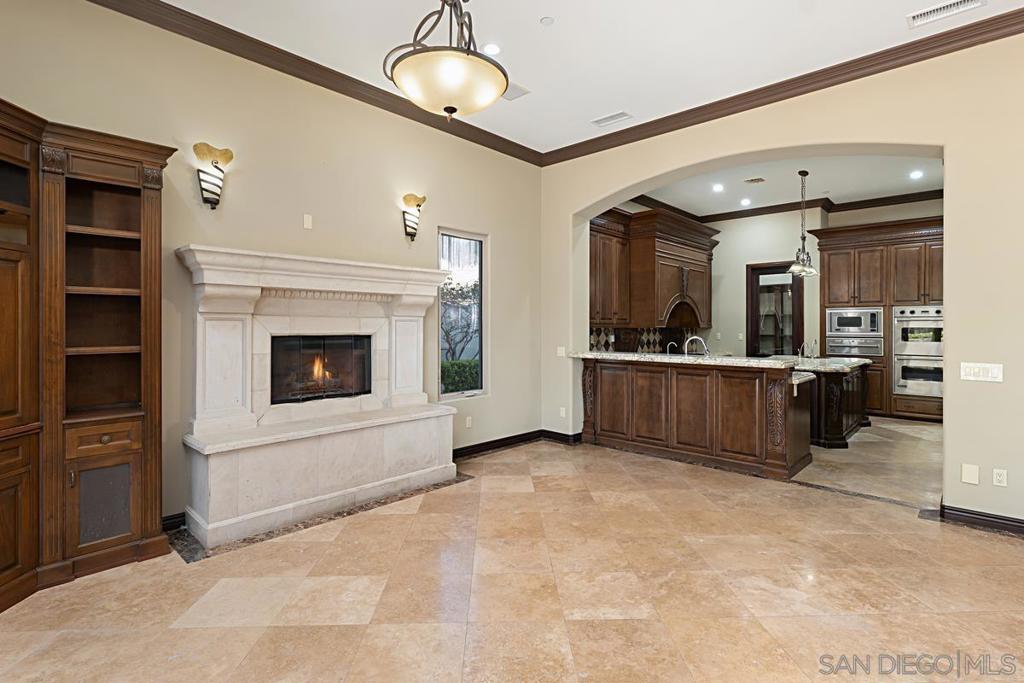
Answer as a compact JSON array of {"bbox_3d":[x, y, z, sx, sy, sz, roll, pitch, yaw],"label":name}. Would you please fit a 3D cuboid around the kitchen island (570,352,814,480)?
[{"bbox_3d":[1.970,0.715,5.418,2.250,1.040,0.890,2,2,43],"label":"kitchen island"}]

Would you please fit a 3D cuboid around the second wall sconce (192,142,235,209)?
[{"bbox_3d":[-2.055,-1.133,3.329,0.140,0.420,0.230,2,2,43],"label":"second wall sconce"}]

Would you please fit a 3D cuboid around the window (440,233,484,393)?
[{"bbox_3d":[-0.528,-0.274,5.126,0.100,1.720,0.670,2,3,43],"label":"window"}]

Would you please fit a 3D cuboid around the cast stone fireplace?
[{"bbox_3d":[-1.367,0.327,3.872,0.470,1.900,2.080,2,2,43],"label":"cast stone fireplace"}]

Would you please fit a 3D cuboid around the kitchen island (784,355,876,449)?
[{"bbox_3d":[4.016,0.738,6.648,1.320,0.925,2.200,2,2,43],"label":"kitchen island"}]

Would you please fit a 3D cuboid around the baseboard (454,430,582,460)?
[{"bbox_3d":[0.016,1.172,5.342,0.520,0.125,1.810,2,2,43],"label":"baseboard"}]

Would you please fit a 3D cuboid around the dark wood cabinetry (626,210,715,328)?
[{"bbox_3d":[2.424,-1.004,7.545,0.830,1.590,2.120,2,3,43],"label":"dark wood cabinetry"}]

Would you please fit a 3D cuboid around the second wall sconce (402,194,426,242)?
[{"bbox_3d":[-0.909,-1.150,4.516,0.140,0.425,0.220,2,3,43],"label":"second wall sconce"}]

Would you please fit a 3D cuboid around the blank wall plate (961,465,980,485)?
[{"bbox_3d":[3.223,0.935,3.400,0.089,0.133,0.010,1,1,43],"label":"blank wall plate"}]

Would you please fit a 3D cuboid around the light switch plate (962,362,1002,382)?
[{"bbox_3d":[3.255,0.215,3.348,0.207,0.117,0.012,2,3,43],"label":"light switch plate"}]

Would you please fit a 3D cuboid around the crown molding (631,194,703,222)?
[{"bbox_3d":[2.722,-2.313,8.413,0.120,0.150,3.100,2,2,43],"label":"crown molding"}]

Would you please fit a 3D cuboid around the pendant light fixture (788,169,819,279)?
[{"bbox_3d":[3.890,-1.554,6.477,0.420,1.400,0.420,2,3,43],"label":"pendant light fixture"}]

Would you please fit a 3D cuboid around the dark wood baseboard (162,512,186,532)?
[{"bbox_3d":[-2.318,1.231,3.285,0.025,0.125,0.175,2,2,43],"label":"dark wood baseboard"}]

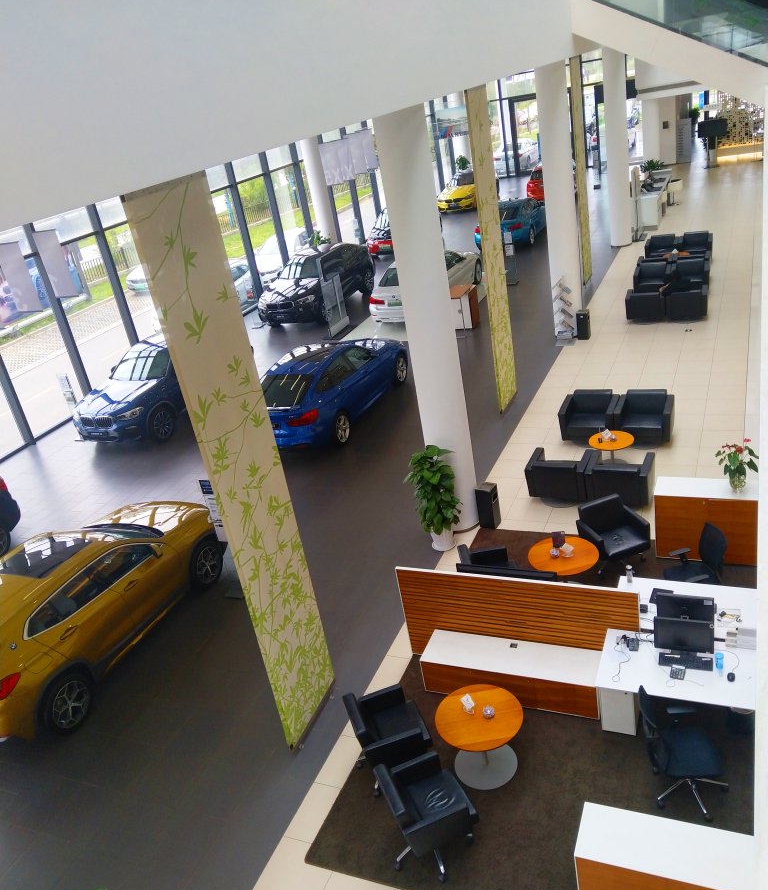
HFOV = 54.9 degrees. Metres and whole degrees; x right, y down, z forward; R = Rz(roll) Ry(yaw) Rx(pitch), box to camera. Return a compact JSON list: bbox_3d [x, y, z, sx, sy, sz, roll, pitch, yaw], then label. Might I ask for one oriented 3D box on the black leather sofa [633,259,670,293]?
[{"bbox_3d":[6.815,-4.198,18.688,0.837,0.735,0.791,2,27,25],"label":"black leather sofa"}]

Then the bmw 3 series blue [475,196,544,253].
[{"bbox_3d":[4.819,-8.278,27.115,1.825,1.390,4.640,2,28,26],"label":"bmw 3 series blue"}]

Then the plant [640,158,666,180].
[{"bbox_3d":[9.776,-10.012,26.875,0.850,0.700,0.800,2,28,26],"label":"plant"}]

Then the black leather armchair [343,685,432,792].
[{"bbox_3d":[0.049,2.828,7.260,0.670,0.800,0.650,-16,26,-12],"label":"black leather armchair"}]

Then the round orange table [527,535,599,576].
[{"bbox_3d":[2.231,1.613,9.084,0.835,0.620,0.835,2,28,26],"label":"round orange table"}]

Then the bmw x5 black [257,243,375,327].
[{"bbox_3d":[-2.010,-4.891,22.115,1.950,1.700,4.880,2,28,26],"label":"bmw x5 black"}]

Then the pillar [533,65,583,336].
[{"bbox_3d":[3.873,-5.230,16.364,0.650,5.720,0.650,2,26,26],"label":"pillar"}]

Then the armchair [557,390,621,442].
[{"bbox_3d":[3.505,-0.474,12.507,0.834,0.730,0.730,2,28,25],"label":"armchair"}]

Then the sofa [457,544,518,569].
[{"bbox_3d":[1.344,1.638,9.101,0.661,0.755,0.616,-10,25,2],"label":"sofa"}]

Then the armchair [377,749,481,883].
[{"bbox_3d":[0.382,3.169,6.469,0.670,0.800,0.650,-17,26,-13],"label":"armchair"}]

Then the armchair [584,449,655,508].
[{"bbox_3d":[3.436,0.449,10.727,0.834,0.730,0.730,2,28,26],"label":"armchair"}]

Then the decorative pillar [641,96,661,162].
[{"bbox_3d":[12.049,-14.004,33.250,0.800,3.000,0.800,2,28,25],"label":"decorative pillar"}]

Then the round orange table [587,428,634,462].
[{"bbox_3d":[3.592,0.144,11.616,0.675,0.480,0.675,2,28,26],"label":"round orange table"}]

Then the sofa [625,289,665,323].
[{"bbox_3d":[6.051,-3.267,17.018,0.834,0.730,0.730,0,27,23],"label":"sofa"}]

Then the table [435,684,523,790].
[{"bbox_3d":[0.956,2.850,7.143,0.835,0.620,0.835,2,28,26],"label":"table"}]

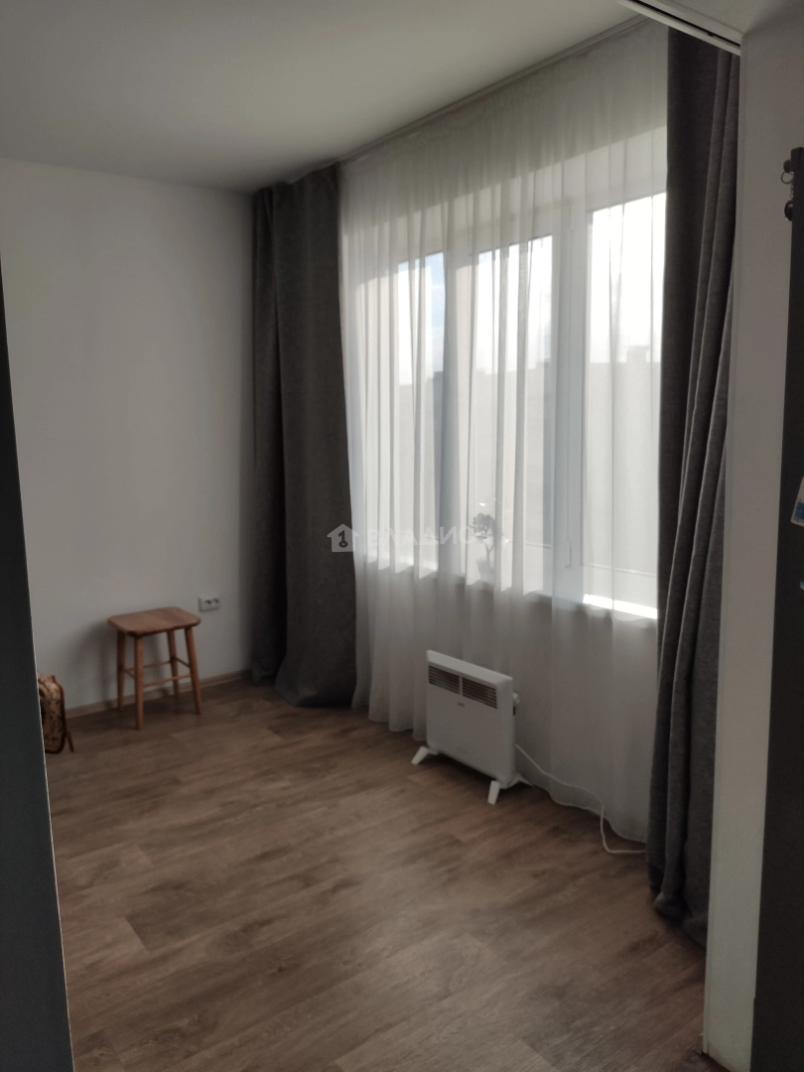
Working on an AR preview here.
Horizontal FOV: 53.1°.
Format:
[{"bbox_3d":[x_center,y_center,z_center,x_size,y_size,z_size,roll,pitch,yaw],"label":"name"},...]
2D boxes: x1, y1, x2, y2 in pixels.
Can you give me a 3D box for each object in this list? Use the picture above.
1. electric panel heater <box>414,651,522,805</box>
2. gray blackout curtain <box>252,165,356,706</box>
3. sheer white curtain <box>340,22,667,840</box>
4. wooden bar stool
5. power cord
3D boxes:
[{"bbox_3d":[0.263,0.703,3.079,0.219,0.440,0.465,-8,11,-37],"label":"electric panel heater"},{"bbox_3d":[-0.522,-0.420,3.931,0.233,2.477,0.663,-8,11,-37],"label":"gray blackout curtain"},{"bbox_3d":[0.262,-0.311,3.064,0.106,2.477,1.889,-8,11,-37],"label":"sheer white curtain"},{"bbox_3d":[-1.155,0.619,3.799,0.342,0.457,0.357,-8,11,-37],"label":"wooden bar stool"},{"bbox_3d":[0.633,0.878,2.781,0.271,0.165,0.626,-8,11,-37],"label":"power cord"}]

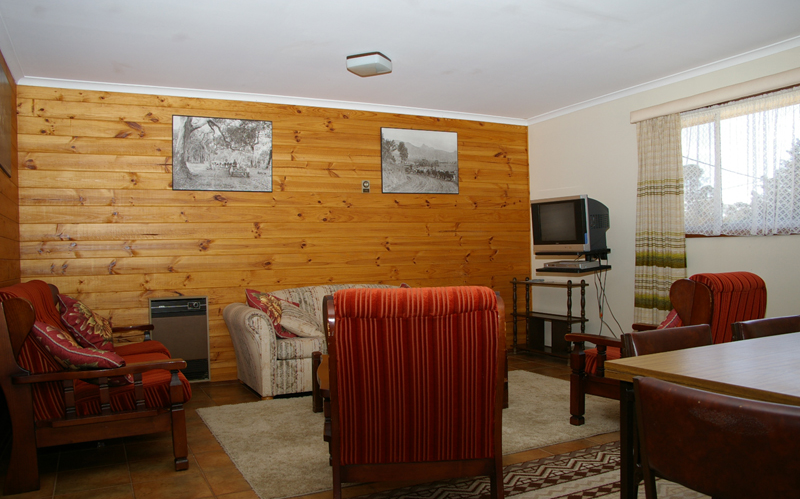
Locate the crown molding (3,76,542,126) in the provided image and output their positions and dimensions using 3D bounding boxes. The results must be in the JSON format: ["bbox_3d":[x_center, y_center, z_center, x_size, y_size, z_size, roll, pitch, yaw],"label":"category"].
[{"bbox_3d":[-0.707,-1.296,5.391,4.660,0.065,0.065,-2,1,-26],"label":"crown molding"}]

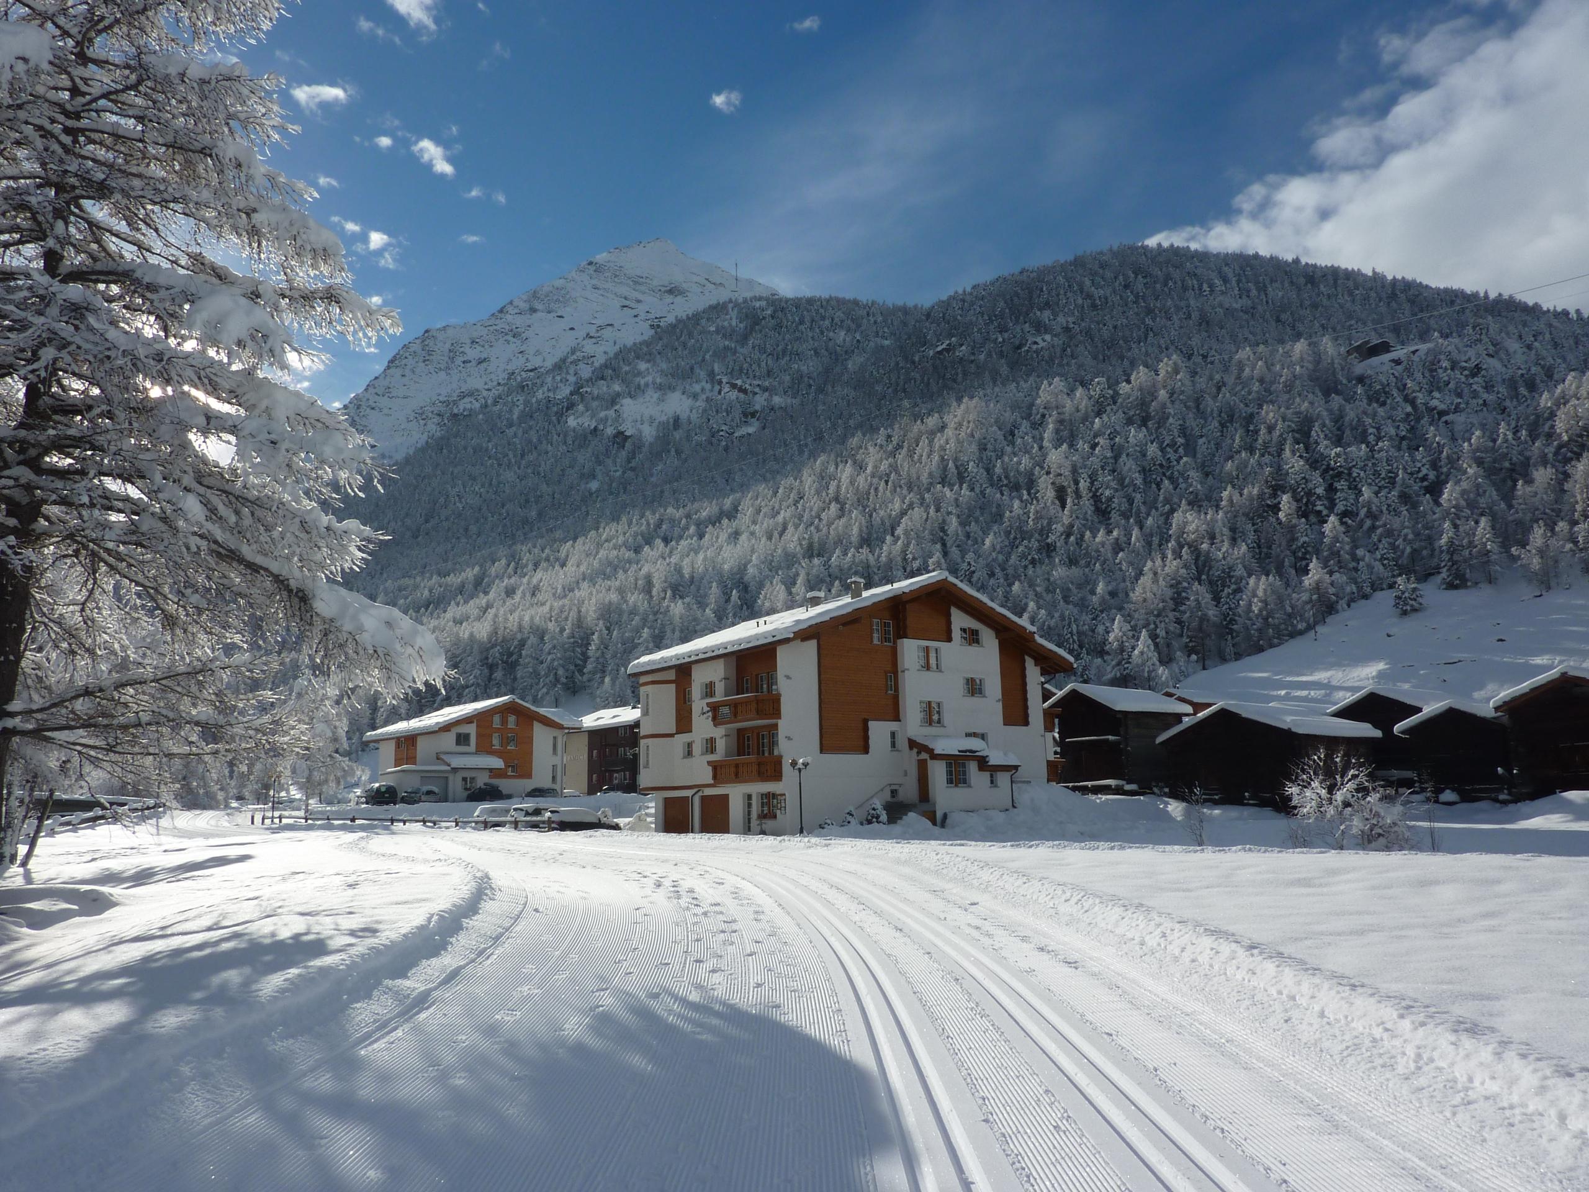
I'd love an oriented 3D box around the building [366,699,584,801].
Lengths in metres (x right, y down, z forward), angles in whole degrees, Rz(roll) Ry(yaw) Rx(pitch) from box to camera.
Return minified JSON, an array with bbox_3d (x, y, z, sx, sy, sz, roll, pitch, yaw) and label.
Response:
[{"bbox_3d":[-31.684,15.117,112.567,14.500,10.000,18.000,7,-14,-39],"label":"building"}]

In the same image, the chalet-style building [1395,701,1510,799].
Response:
[{"bbox_3d":[33.384,7.549,55.161,6.700,5.150,5.200,6,-13,-35],"label":"chalet-style building"}]

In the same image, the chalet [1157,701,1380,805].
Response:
[{"bbox_3d":[24.470,8.476,59.155,7.500,5.700,8.000,6,-13,-35],"label":"chalet"}]

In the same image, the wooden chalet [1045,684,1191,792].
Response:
[{"bbox_3d":[20.233,9.160,72.340,7.200,7.000,6.400,6,-13,-35],"label":"wooden chalet"}]

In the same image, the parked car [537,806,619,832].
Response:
[{"bbox_3d":[-13.095,13.848,71.000,4.300,1.600,1.800,6,-13,-33],"label":"parked car"}]

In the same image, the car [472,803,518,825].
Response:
[{"bbox_3d":[-19.367,14.785,77.000,4.300,1.600,1.800,6,-13,-33],"label":"car"}]

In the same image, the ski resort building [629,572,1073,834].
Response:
[{"bbox_3d":[2.966,6.163,60.861,18.600,12.600,16.400,6,-13,-35],"label":"ski resort building"}]

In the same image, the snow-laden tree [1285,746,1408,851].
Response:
[{"bbox_3d":[18.032,6.673,37.500,3.900,3.500,3.600,-6,-12,25],"label":"snow-laden tree"}]

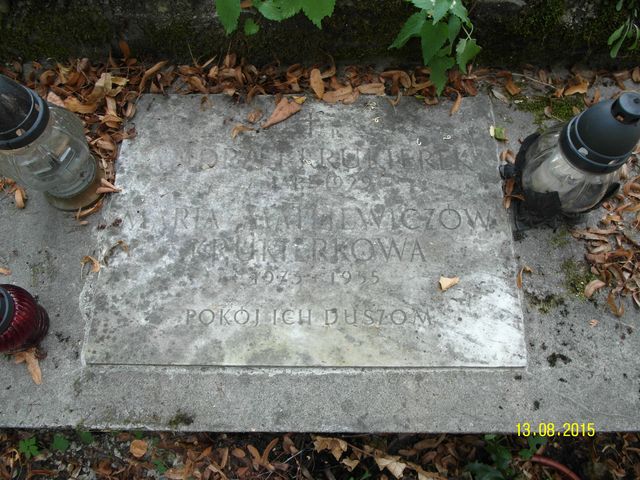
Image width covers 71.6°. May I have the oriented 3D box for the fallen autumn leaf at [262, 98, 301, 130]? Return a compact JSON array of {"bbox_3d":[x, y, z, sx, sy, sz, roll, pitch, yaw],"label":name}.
[{"bbox_3d":[-0.081,-0.250,0.886,0.087,0.014,0.040,-42,75,-14],"label":"fallen autumn leaf"}]

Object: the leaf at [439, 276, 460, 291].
[{"bbox_3d":[0.224,0.072,0.765,0.038,0.013,0.025,-16,70,-5],"label":"leaf"}]

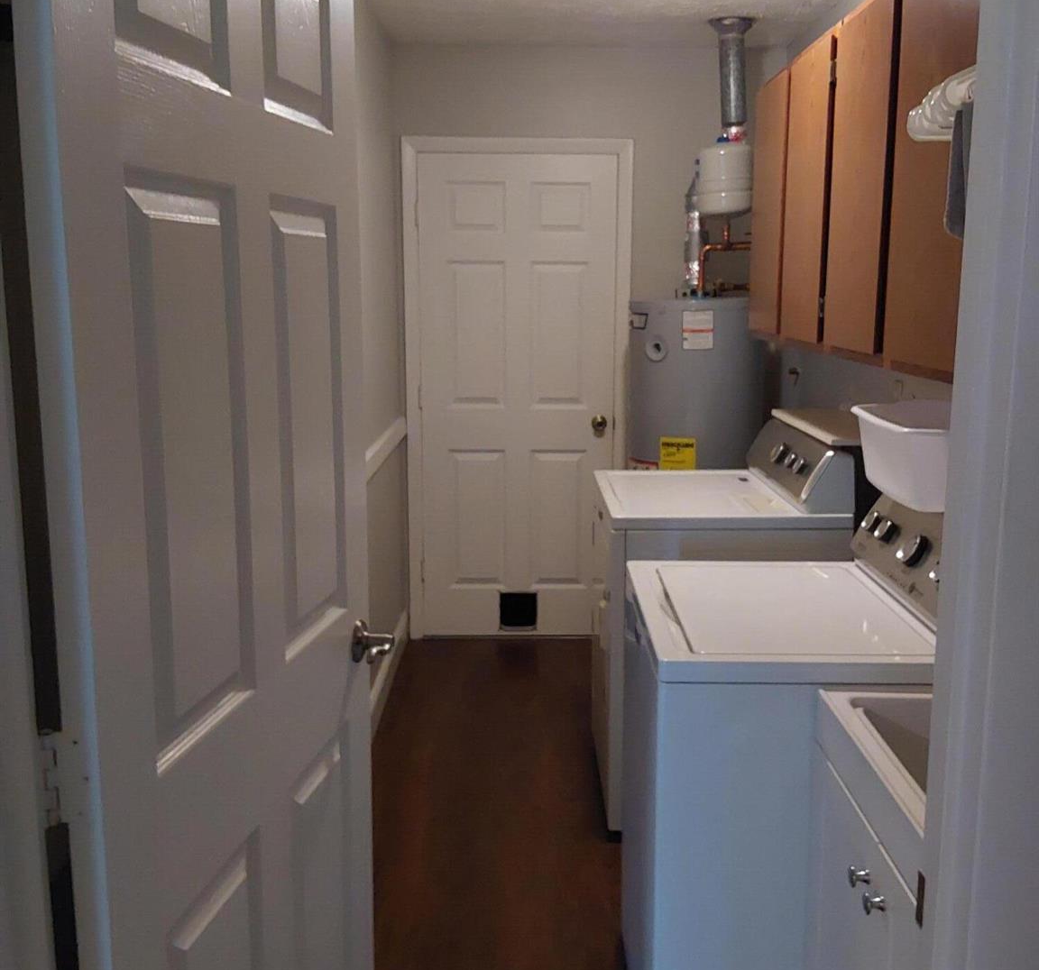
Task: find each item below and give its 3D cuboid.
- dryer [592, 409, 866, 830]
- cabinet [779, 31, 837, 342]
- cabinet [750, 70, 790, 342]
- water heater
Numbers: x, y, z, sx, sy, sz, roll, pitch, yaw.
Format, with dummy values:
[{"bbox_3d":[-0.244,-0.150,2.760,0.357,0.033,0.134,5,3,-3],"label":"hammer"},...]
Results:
[{"bbox_3d":[0.569,0.384,3.381,0.660,1.105,0.732,0,10,0],"label":"dryer"},{"bbox_3d":[0.914,-0.754,2.954,0.324,0.773,0.459,0,10,0],"label":"cabinet"},{"bbox_3d":[0.916,-0.833,3.393,0.324,0.773,0.432,0,10,0],"label":"cabinet"},{"bbox_3d":[0.684,-0.002,4.413,0.522,1.466,0.522,0,10,0],"label":"water heater"}]

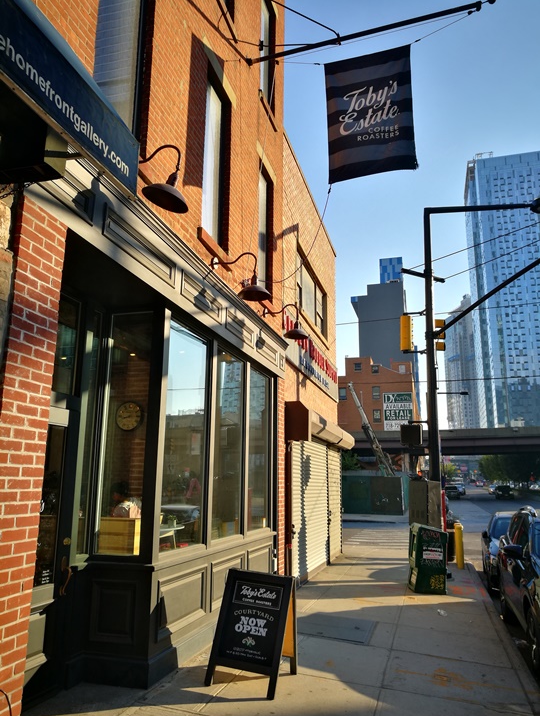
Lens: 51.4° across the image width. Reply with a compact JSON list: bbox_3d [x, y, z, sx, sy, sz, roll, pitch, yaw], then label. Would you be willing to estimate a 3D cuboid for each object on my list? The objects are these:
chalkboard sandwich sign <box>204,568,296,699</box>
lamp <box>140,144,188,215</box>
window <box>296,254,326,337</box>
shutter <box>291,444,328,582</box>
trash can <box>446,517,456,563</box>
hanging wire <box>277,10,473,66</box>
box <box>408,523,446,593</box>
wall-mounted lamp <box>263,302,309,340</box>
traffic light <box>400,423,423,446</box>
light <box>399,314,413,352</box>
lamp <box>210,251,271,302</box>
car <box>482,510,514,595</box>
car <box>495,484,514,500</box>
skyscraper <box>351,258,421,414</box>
[{"bbox_3d":[-0.120,2.204,4.611,0.570,0.820,0.570,-4,-13,21],"label":"chalkboard sandwich sign"},{"bbox_3d":[-0.860,-1.296,4.047,0.610,0.505,0.356,-3,-13,16],"label":"lamp"},{"bbox_3d":[0.915,-1.225,11.908,0.150,1.200,2.900,-3,-13,15],"label":"window"},{"bbox_3d":[0.716,2.571,9.773,0.100,2.120,3.000,-3,-13,16],"label":"shutter"},{"bbox_3d":[4.177,4.213,13.074,0.580,0.980,0.580,-3,-13,16],"label":"trash can"},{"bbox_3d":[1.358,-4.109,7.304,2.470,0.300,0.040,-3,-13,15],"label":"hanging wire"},{"bbox_3d":[2.570,3.262,9.173,0.500,1.050,0.390,4,-12,0],"label":"box"},{"bbox_3d":[0.223,-0.514,7.808,0.650,0.480,0.350,-3,-13,15],"label":"wall-mounted lamp"},{"bbox_3d":[3.044,1.670,12.100,0.430,0.460,0.220,-5,-13,25],"label":"traffic light"},{"bbox_3d":[2.693,-0.459,11.146,0.240,0.750,0.340,-4,-13,22],"label":"light"},{"bbox_3d":[-0.293,-0.873,5.933,0.640,0.510,0.356,-3,-13,16],"label":"lamp"},{"bbox_3d":[5.462,3.955,11.692,1.780,1.450,4.500,-3,-13,16],"label":"car"},{"bbox_3d":[24.432,14.043,58.742,1.880,1.550,4.600,-4,-13,18],"label":"car"},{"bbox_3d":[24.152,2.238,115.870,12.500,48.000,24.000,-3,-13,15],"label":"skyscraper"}]

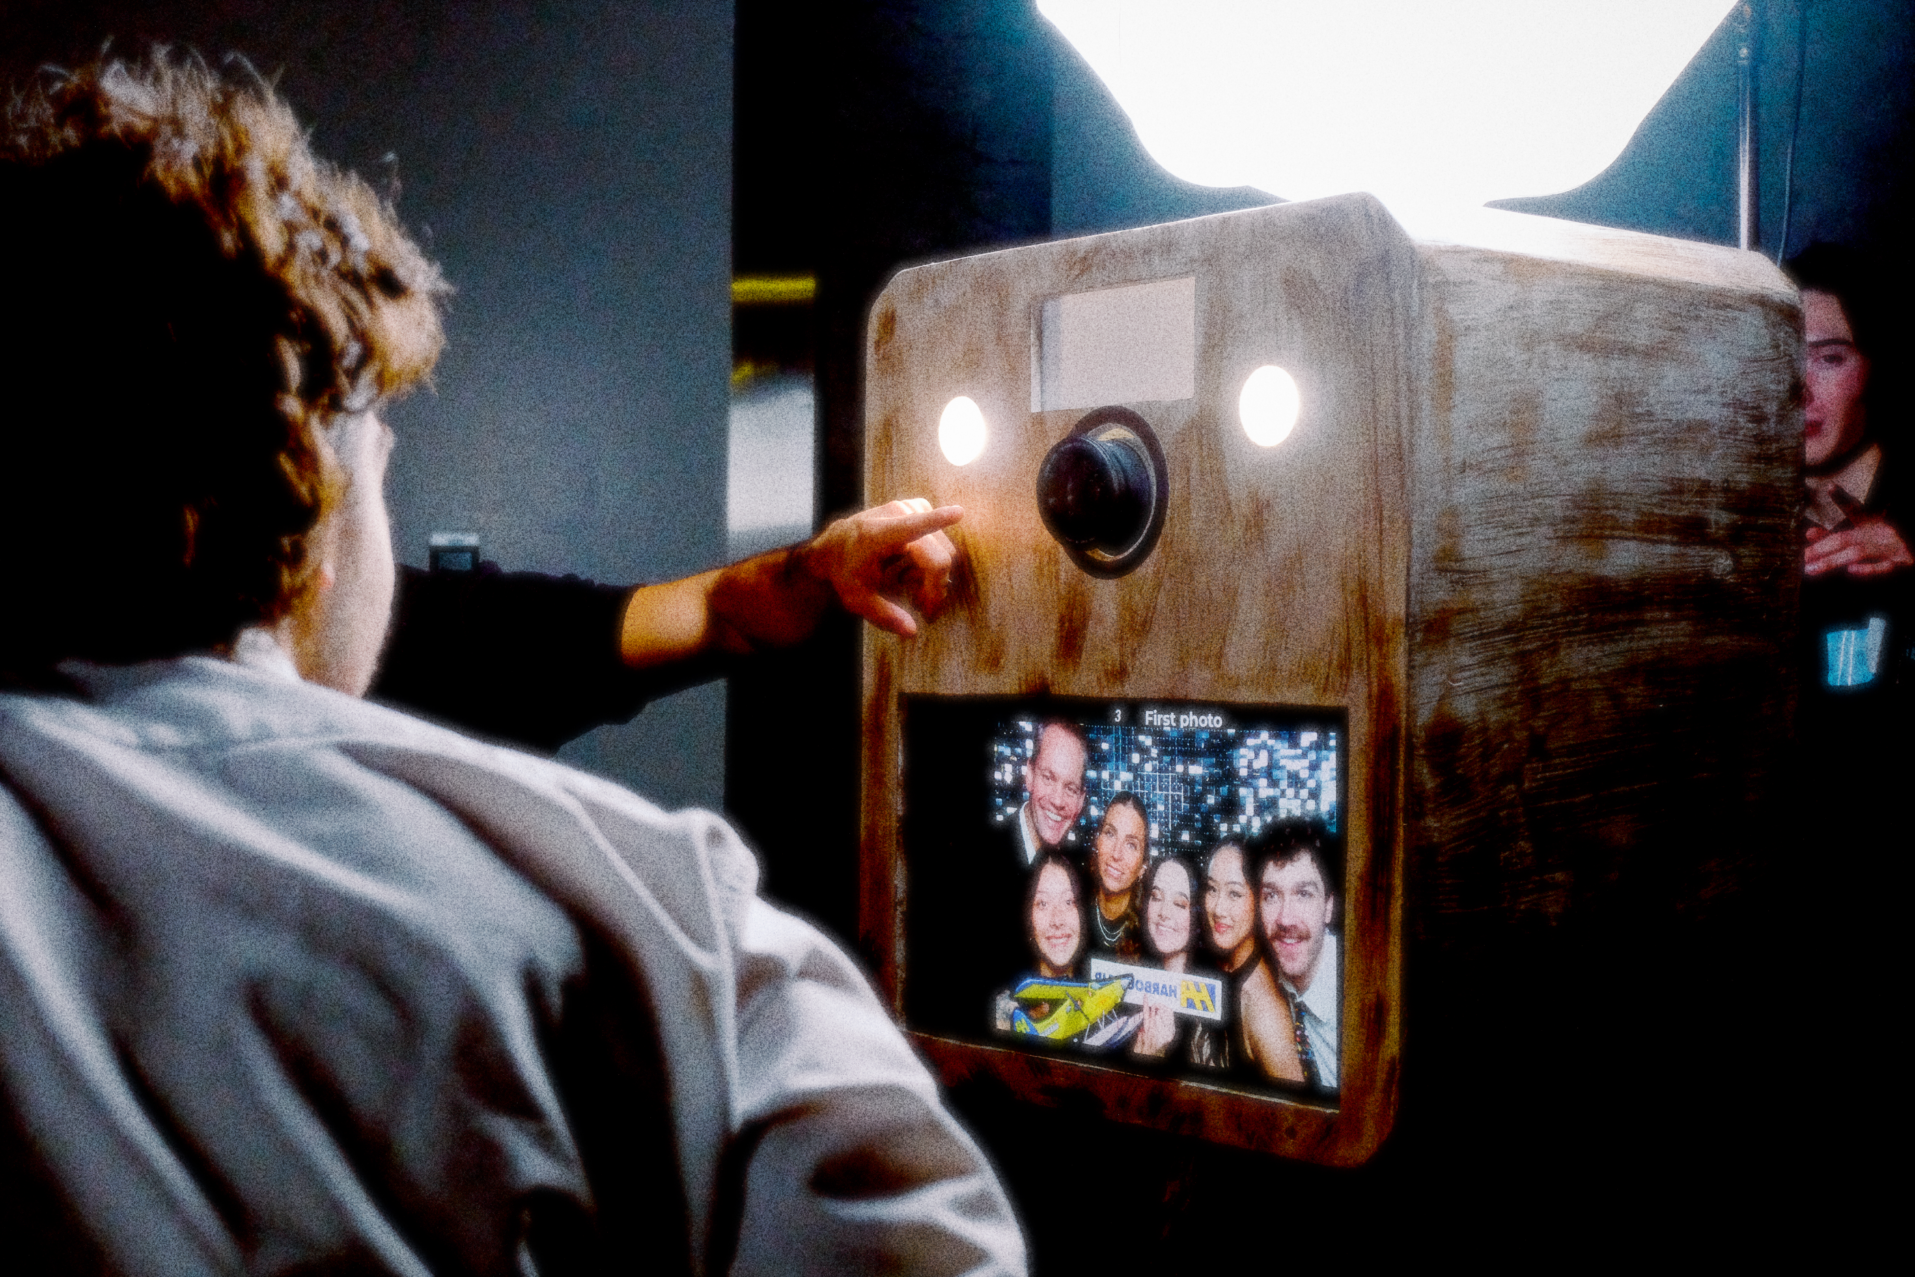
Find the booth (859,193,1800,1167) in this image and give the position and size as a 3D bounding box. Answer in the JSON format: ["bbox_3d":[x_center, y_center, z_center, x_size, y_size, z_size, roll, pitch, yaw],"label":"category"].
[{"bbox_3d":[0.269,0.028,1.929,0.435,0.618,0.551,1,0,-40],"label":"booth"}]

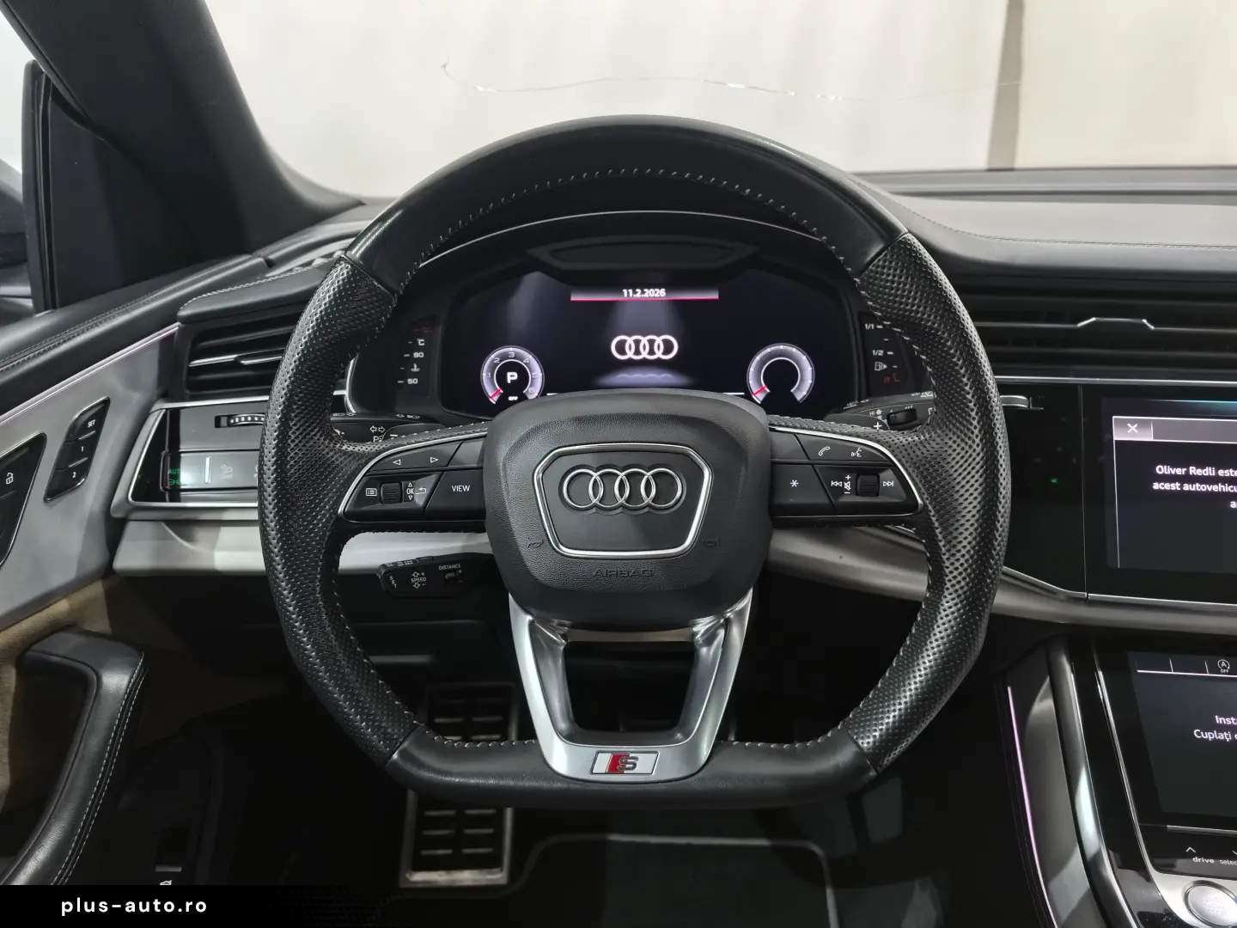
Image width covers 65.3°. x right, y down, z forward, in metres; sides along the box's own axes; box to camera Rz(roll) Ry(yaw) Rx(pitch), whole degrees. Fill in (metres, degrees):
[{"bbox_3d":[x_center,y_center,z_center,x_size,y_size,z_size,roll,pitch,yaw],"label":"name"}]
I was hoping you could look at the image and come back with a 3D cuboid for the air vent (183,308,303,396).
[{"bbox_3d":[-0.266,-0.083,0.715,0.115,0.064,0.040,-2,15,-7],"label":"air vent"}]

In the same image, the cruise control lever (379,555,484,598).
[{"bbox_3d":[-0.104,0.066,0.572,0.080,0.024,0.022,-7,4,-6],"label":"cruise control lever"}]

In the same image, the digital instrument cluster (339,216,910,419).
[{"bbox_3d":[0.012,-0.104,0.700,0.405,0.145,0.100,1,12,3],"label":"digital instrument cluster"}]

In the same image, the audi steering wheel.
[{"bbox_3d":[0.008,0.000,0.492,0.375,0.348,0.105,1,-2,3],"label":"audi steering wheel"}]

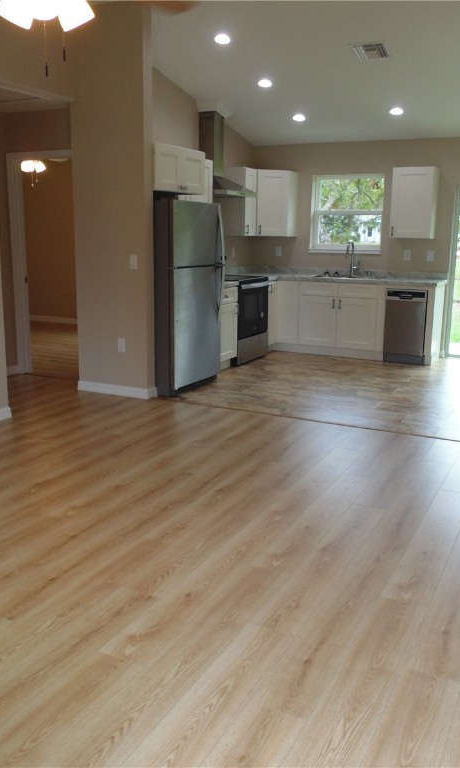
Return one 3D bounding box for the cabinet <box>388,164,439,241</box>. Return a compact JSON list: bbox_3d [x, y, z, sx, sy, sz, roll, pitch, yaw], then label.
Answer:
[{"bbox_3d":[2.096,-2.043,7.388,0.455,0.769,0.328,7,14,27],"label":"cabinet"}]

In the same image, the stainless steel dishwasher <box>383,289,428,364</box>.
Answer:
[{"bbox_3d":[2.094,-0.695,7.519,0.455,0.840,0.580,7,14,27],"label":"stainless steel dishwasher"}]

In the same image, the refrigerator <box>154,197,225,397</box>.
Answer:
[{"bbox_3d":[-0.616,-0.842,6.115,0.800,1.680,0.790,7,14,27],"label":"refrigerator"}]

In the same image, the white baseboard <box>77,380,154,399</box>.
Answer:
[{"bbox_3d":[-1.035,0.049,5.760,0.750,0.090,0.020,7,14,27],"label":"white baseboard"}]

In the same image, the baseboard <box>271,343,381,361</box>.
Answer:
[{"bbox_3d":[1.156,-0.391,7.851,1.401,0.105,0.023,7,14,27],"label":"baseboard"}]

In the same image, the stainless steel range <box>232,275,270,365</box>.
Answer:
[{"bbox_3d":[-0.011,-0.749,7.456,0.690,0.920,0.760,7,14,27],"label":"stainless steel range"}]

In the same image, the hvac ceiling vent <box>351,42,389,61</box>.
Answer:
[{"bbox_3d":[1.171,-2.767,5.414,0.270,0.030,0.270,7,4,27],"label":"hvac ceiling vent"}]

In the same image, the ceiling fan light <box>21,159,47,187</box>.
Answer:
[{"bbox_3d":[-2.427,-2.622,8.050,0.330,0.360,0.330,7,14,27],"label":"ceiling fan light"}]

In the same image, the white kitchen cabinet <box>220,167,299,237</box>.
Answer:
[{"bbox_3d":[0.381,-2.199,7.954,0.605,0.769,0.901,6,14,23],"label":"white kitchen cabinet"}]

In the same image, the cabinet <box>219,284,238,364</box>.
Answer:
[{"bbox_3d":[-0.332,-0.593,6.936,0.619,0.878,0.582,7,14,27],"label":"cabinet"}]

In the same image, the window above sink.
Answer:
[{"bbox_3d":[1.430,-2.068,7.971,0.910,0.930,0.120,7,14,27],"label":"window above sink"}]

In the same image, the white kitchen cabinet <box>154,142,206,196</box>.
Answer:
[{"bbox_3d":[-0.706,-1.918,5.890,0.628,0.382,0.837,7,14,27],"label":"white kitchen cabinet"}]

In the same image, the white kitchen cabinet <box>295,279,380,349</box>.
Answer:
[{"bbox_3d":[1.405,-0.828,7.866,1.024,0.801,0.610,7,14,27],"label":"white kitchen cabinet"}]

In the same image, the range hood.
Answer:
[{"bbox_3d":[-0.058,-2.509,7.186,0.464,0.874,0.755,7,14,27],"label":"range hood"}]

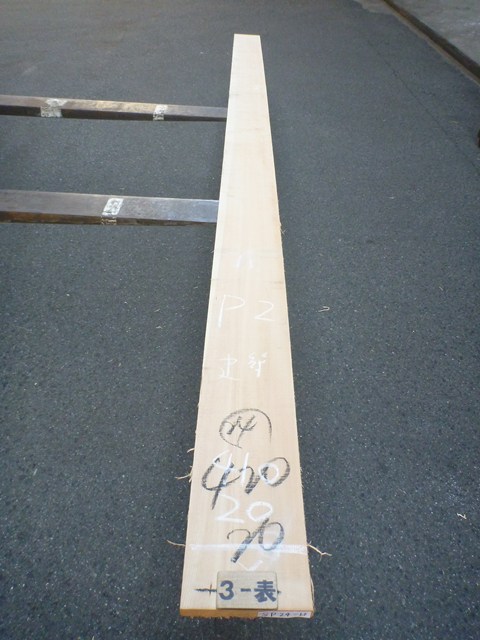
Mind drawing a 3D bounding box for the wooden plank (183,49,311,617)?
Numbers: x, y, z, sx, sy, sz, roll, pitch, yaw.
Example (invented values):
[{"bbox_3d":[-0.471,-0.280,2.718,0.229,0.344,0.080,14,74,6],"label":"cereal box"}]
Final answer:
[{"bbox_3d":[0.034,-0.874,2.410,0.202,0.028,4.180,1,39,0],"label":"wooden plank"}]

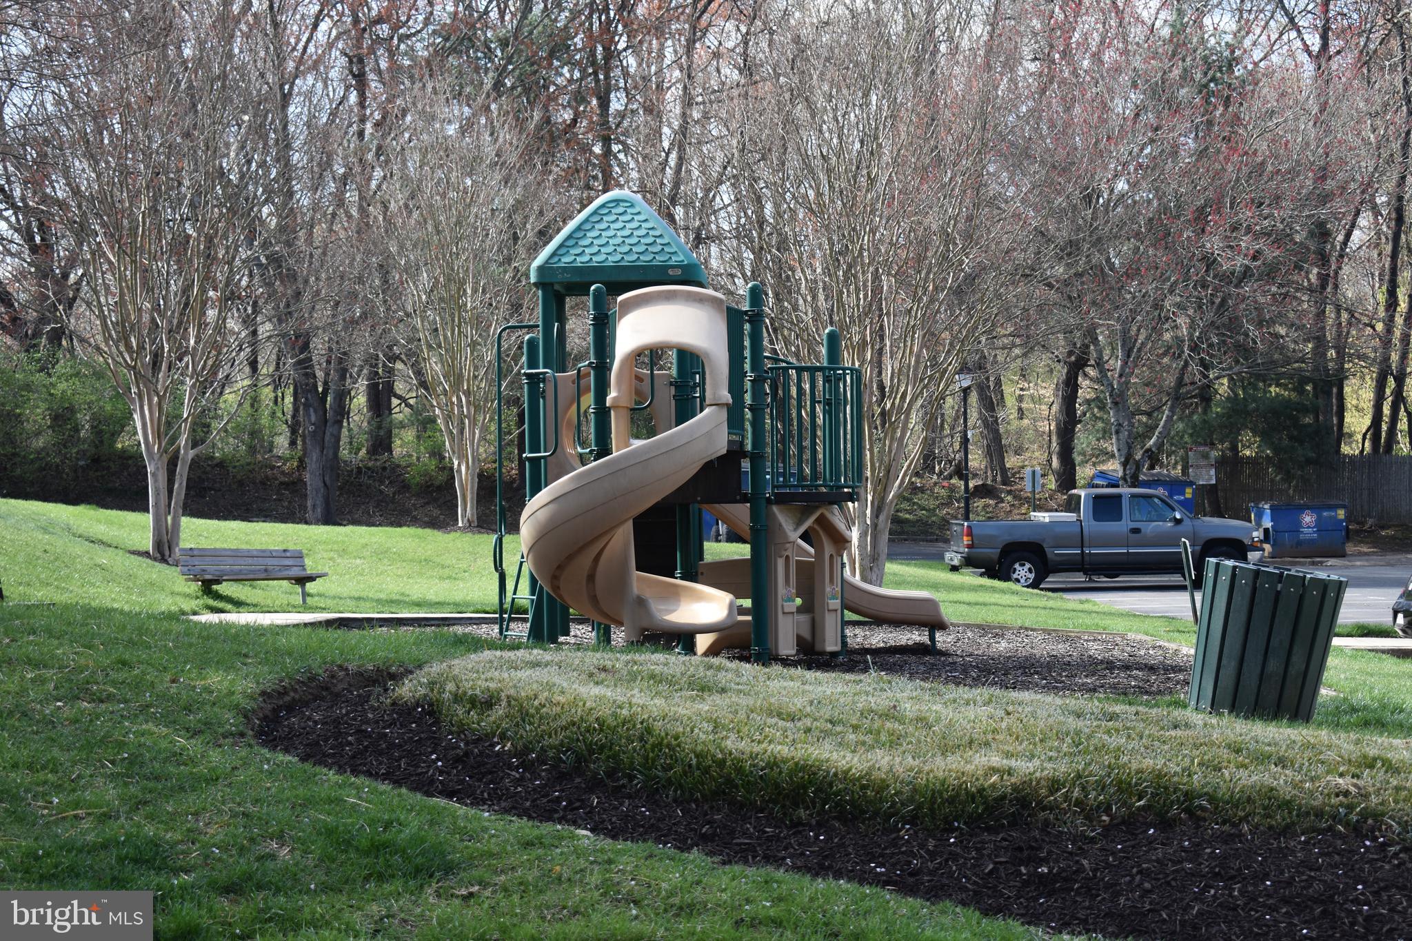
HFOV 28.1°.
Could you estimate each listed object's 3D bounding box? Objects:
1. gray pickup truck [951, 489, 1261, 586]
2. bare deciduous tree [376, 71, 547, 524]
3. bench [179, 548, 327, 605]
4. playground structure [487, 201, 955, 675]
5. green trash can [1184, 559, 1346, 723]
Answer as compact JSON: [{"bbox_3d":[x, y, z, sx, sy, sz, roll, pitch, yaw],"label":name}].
[{"bbox_3d":[7.300,1.200,51.800,5.780,1.820,1.980,-1,0,-6],"label":"gray pickup truck"},{"bbox_3d":[-4.150,-2.820,48.200,3.000,7.600,3.000,-1,0,0],"label":"bare deciduous tree"},{"bbox_3d":[-5.210,1.210,32.500,0.550,0.700,1.850,-1,-1,44],"label":"bench"},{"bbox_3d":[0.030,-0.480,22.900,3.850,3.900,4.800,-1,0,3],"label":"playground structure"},{"bbox_3d":[2.810,0.855,14.300,0.690,0.760,0.690,11,3,0],"label":"green trash can"}]

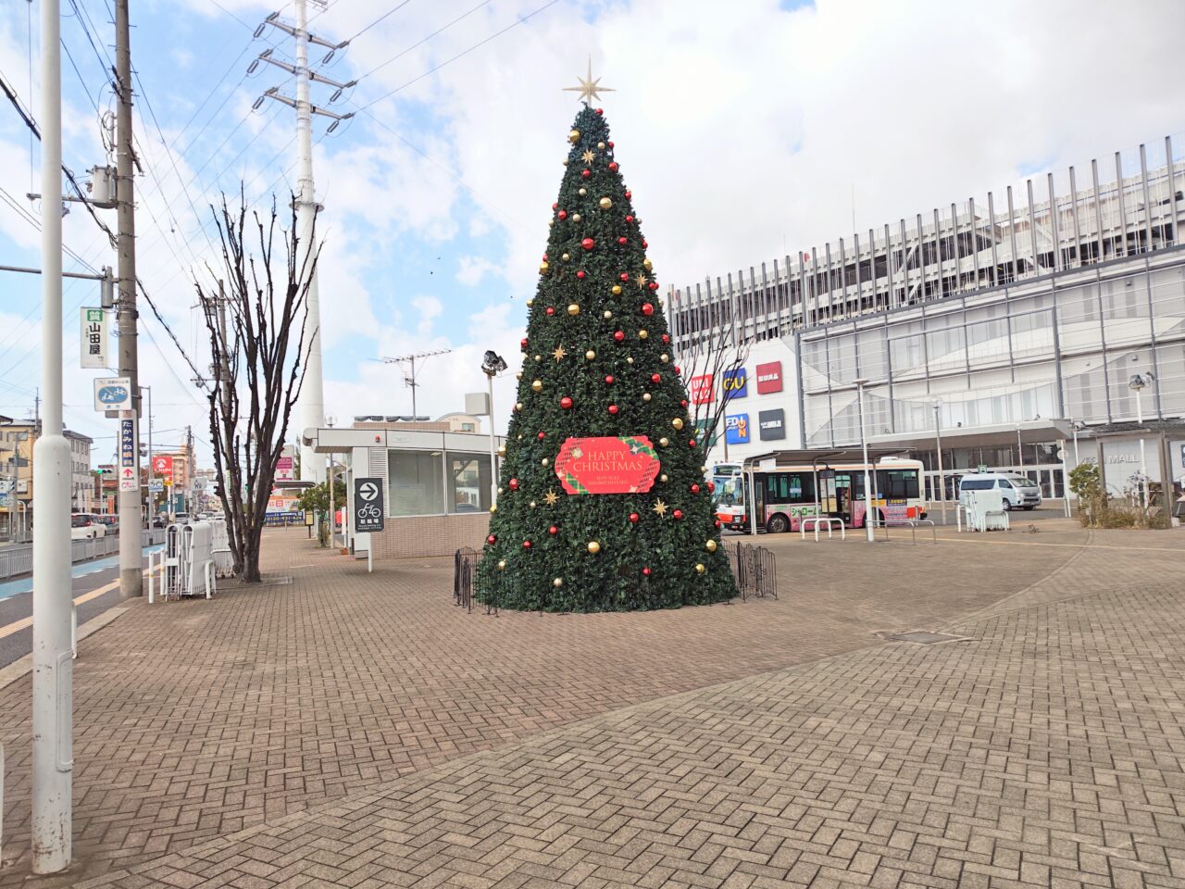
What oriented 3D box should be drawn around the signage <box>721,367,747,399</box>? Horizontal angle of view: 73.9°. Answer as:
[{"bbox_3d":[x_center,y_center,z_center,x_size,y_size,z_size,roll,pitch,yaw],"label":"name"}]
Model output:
[{"bbox_3d":[16.240,-6.930,90.000,0.300,3.200,3.200,1,-5,-41],"label":"signage"}]

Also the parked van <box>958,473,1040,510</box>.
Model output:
[{"bbox_3d":[25.030,2.910,48.600,1.880,2.120,4.840,-1,-4,-19],"label":"parked van"}]

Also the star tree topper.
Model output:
[{"bbox_3d":[-0.054,-6.080,13.170,0.910,0.930,0.150,-2,-4,-5],"label":"star tree topper"}]

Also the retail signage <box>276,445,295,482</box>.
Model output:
[{"bbox_3d":[-24.200,1.570,62.000,1.550,3.100,0.400,-1,-4,-18],"label":"retail signage"}]

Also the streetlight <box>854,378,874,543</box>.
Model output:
[{"bbox_3d":[8.165,0.480,23.460,0.530,4.780,0.530,-2,-4,0],"label":"streetlight"}]

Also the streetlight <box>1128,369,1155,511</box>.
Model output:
[{"bbox_3d":[17.290,0.160,24.650,0.750,4.900,0.600,-4,-4,24],"label":"streetlight"}]

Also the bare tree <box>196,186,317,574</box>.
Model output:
[{"bbox_3d":[-6.710,-1.220,15.870,2.450,7.900,2.400,-2,-4,0],"label":"bare tree"}]

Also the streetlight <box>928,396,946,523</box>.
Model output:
[{"bbox_3d":[13.600,0.660,30.750,0.550,4.930,0.550,-2,-4,0],"label":"streetlight"}]

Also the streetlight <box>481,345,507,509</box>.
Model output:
[{"bbox_3d":[-2.196,0.300,18.260,0.600,5.000,0.500,-3,-4,11],"label":"streetlight"}]

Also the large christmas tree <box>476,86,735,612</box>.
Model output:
[{"bbox_3d":[0.070,-1.660,12.870,4.100,8.100,4.100,-2,-4,0],"label":"large christmas tree"}]

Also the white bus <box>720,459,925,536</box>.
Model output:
[{"bbox_3d":[9.620,2.050,33.100,9.000,2.970,2.350,-1,-4,-24],"label":"white bus"}]

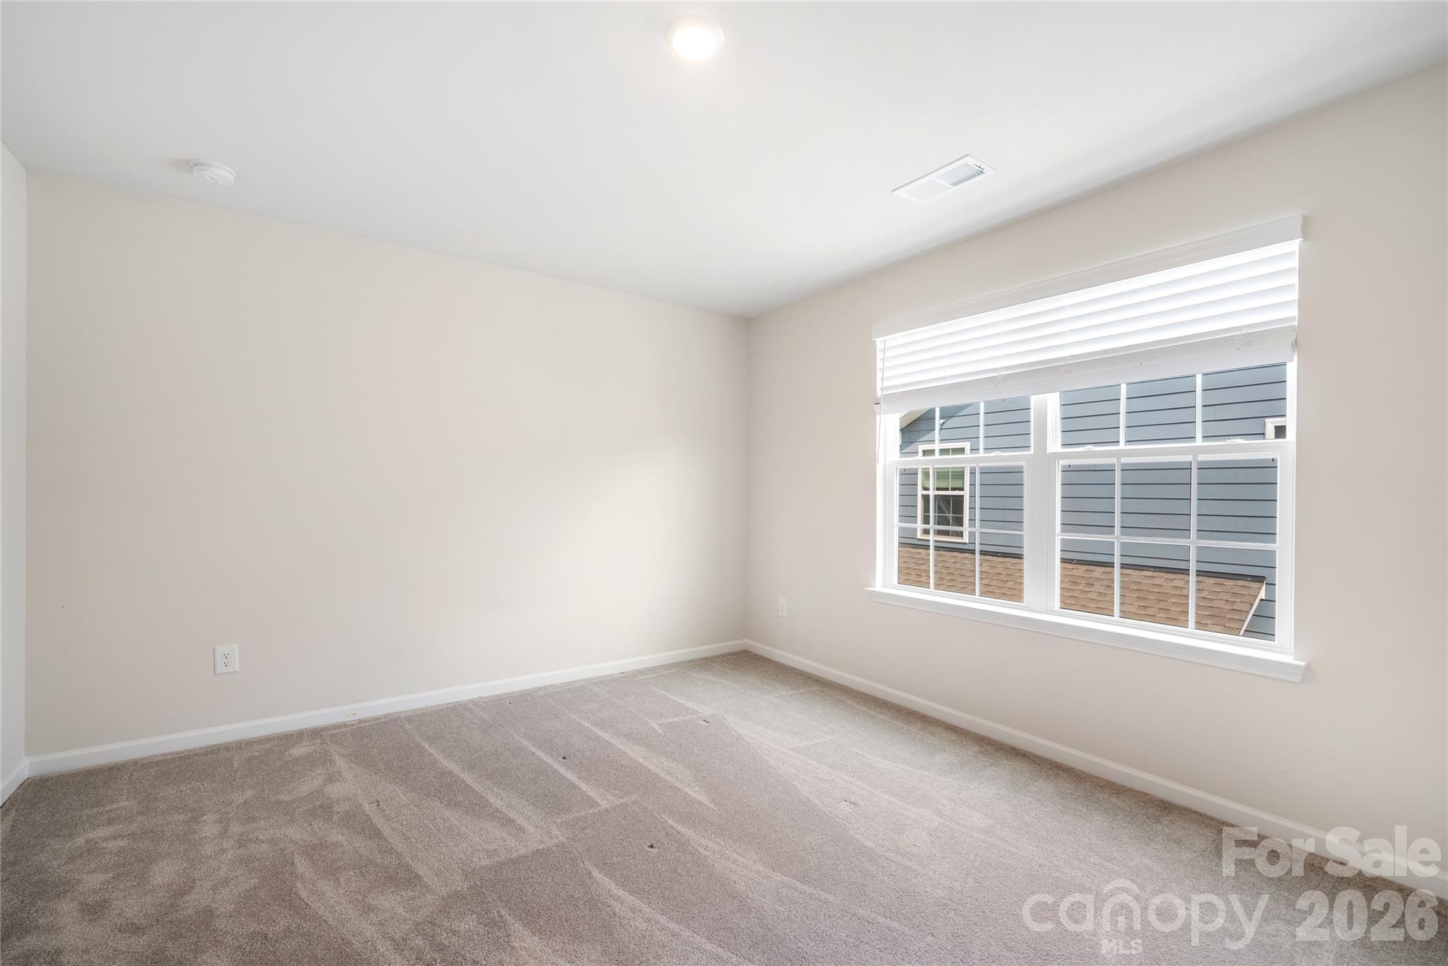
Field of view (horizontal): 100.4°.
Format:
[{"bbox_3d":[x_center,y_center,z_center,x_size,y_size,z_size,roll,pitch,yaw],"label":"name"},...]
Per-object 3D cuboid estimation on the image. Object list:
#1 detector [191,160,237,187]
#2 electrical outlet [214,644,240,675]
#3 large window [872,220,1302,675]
[{"bbox_3d":[-2.009,-1.222,2.377,0.140,0.050,0.140,1,0,-35],"label":"detector"},{"bbox_3d":[-2.263,0.805,2.748,0.079,0.124,0.012,1,0,-35],"label":"electrical outlet"},{"bbox_3d":[1.393,-0.126,2.746,0.130,1.510,1.810,1,0,-35],"label":"large window"}]

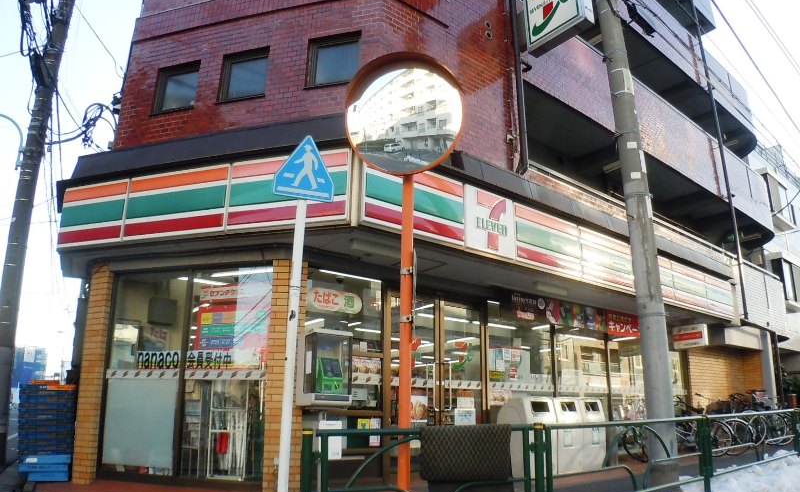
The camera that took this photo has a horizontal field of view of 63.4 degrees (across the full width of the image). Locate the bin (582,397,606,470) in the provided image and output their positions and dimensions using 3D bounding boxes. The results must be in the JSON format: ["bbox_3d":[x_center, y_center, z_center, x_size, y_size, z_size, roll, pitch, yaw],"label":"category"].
[{"bbox_3d":[2.559,2.649,9.138,0.620,0.980,0.450,13,-19,-43],"label":"bin"}]

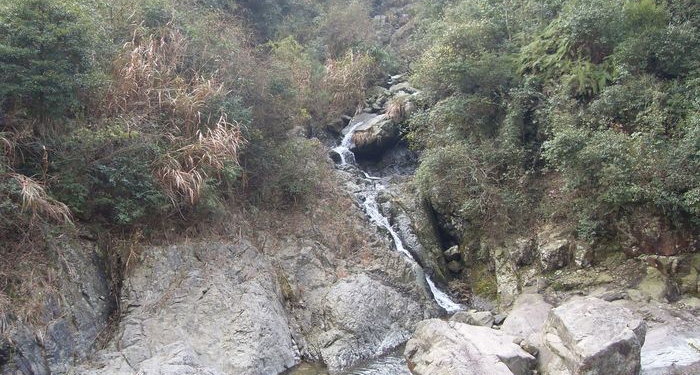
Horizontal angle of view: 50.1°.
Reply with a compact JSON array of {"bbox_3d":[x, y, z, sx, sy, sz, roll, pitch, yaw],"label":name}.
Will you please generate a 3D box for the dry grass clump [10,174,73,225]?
[{"bbox_3d":[-4.453,0.173,10.800,0.879,0.738,0.750,0,3,0],"label":"dry grass clump"}]

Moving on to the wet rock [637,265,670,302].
[{"bbox_3d":[7.295,2.304,18.000,0.651,0.837,0.489,0,3,0],"label":"wet rock"}]

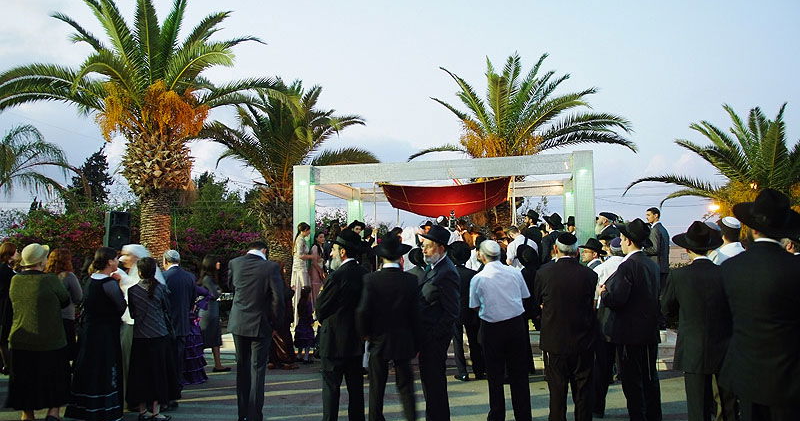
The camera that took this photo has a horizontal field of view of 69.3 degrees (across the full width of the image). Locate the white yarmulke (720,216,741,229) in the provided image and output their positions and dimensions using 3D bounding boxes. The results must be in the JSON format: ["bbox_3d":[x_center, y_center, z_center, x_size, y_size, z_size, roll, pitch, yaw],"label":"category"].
[{"bbox_3d":[2.572,0.097,4.500,0.160,0.070,0.170,2,21,-24],"label":"white yarmulke"}]

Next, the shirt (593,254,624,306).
[{"bbox_3d":[2.137,0.709,5.682,0.520,0.580,0.300,1,-4,-19],"label":"shirt"}]

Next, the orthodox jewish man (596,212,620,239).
[{"bbox_3d":[3.027,0.903,8.354,0.400,1.750,0.550,-3,-5,28],"label":"orthodox jewish man"}]

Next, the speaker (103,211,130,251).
[{"bbox_3d":[-4.787,0.347,9.800,0.370,0.650,0.380,-6,-7,42],"label":"speaker"}]

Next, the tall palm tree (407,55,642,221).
[{"bbox_3d":[2.940,-0.684,13.881,5.300,6.200,5.300,-1,-4,0],"label":"tall palm tree"}]

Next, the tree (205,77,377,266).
[{"bbox_3d":[-2.103,0.023,10.760,3.500,5.000,3.500,-1,-5,0],"label":"tree"}]

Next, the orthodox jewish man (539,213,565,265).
[{"bbox_3d":[2.402,0.925,8.917,0.400,1.750,0.500,-6,-8,45],"label":"orthodox jewish man"}]

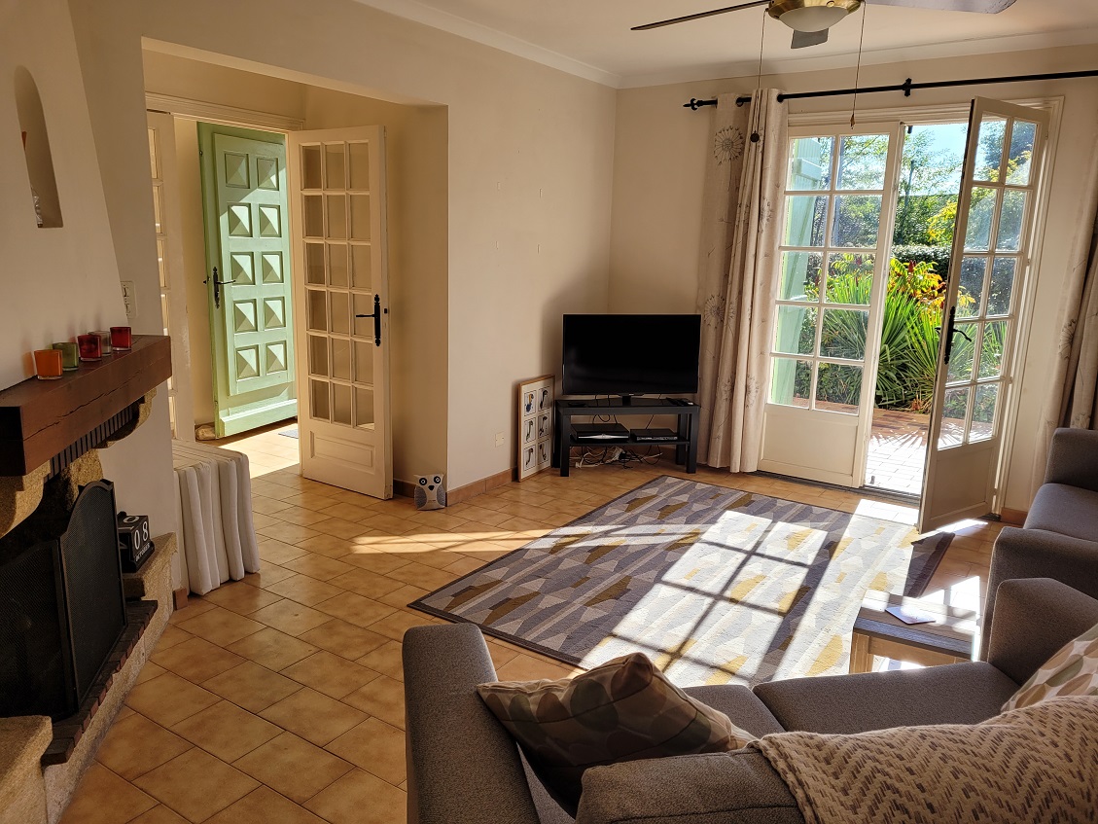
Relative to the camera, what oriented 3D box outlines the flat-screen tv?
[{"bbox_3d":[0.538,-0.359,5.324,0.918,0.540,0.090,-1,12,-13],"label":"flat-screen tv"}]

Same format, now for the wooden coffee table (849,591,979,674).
[{"bbox_3d":[1.040,0.821,2.399,0.300,0.470,0.305,8,14,27],"label":"wooden coffee table"}]

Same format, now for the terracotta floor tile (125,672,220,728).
[{"bbox_3d":[-1.238,0.938,2.690,0.300,0.010,0.200,9,15,32],"label":"terracotta floor tile"}]

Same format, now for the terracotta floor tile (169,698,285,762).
[{"bbox_3d":[-0.982,0.975,2.520,0.297,0.010,0.202,9,14,32],"label":"terracotta floor tile"}]

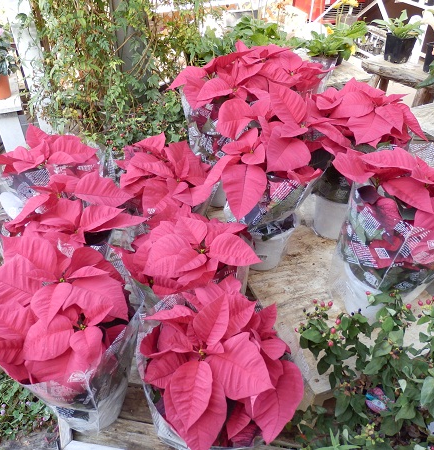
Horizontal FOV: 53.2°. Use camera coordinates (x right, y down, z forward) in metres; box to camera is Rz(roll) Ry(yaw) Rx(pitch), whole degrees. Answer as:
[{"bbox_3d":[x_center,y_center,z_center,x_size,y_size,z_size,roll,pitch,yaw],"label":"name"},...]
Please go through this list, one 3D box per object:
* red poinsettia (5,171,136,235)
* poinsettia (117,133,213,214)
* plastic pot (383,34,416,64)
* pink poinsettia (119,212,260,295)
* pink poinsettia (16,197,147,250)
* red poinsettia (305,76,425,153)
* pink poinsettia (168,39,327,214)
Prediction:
[{"bbox_3d":[-0.392,-0.050,1.160,0.340,0.150,0.290,0,38,0],"label":"red poinsettia"},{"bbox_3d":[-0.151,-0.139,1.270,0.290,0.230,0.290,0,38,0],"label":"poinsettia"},{"bbox_3d":[0.754,-0.734,1.794,0.120,0.100,0.120,0,38,0],"label":"plastic pot"},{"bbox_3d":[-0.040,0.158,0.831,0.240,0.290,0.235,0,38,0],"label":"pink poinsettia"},{"bbox_3d":[-0.252,0.015,0.835,0.245,0.170,0.210,0,38,0],"label":"pink poinsettia"},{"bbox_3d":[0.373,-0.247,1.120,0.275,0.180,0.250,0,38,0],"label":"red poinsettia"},{"bbox_3d":[0.106,-0.289,1.370,0.490,0.380,0.600,0,38,0],"label":"pink poinsettia"}]

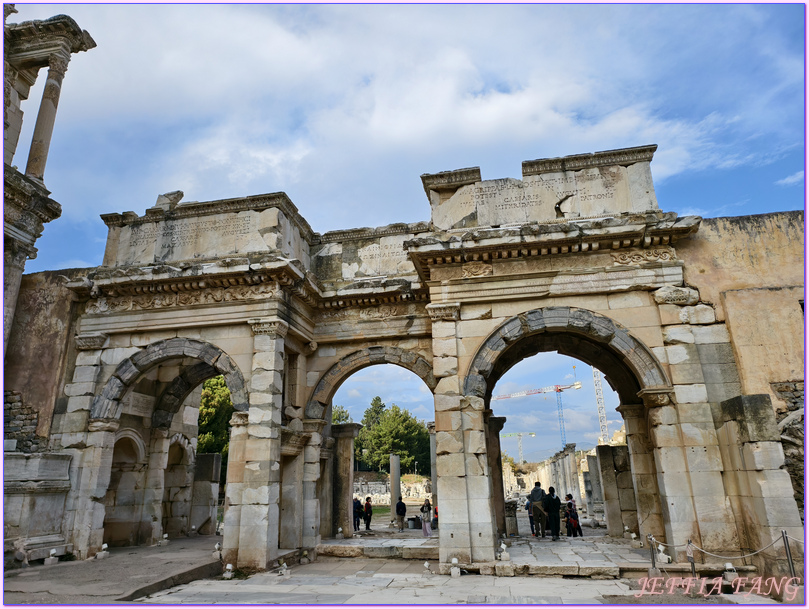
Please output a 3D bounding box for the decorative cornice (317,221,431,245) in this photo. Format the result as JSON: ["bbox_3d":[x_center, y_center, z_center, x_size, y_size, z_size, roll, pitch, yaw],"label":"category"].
[{"bbox_3d":[-1.181,-2.712,21.160,4.650,0.620,0.750,-5,-17,9],"label":"decorative cornice"}]

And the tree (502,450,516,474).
[{"bbox_3d":[16.084,25.533,84.791,4.000,5.200,4.000,-5,-17,9],"label":"tree"}]

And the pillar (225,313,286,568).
[{"bbox_3d":[-4.054,3.685,15.067,1.300,6.600,0.850,-5,-19,10],"label":"pillar"}]

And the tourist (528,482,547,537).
[{"bbox_3d":[4.552,6.998,18.351,0.580,1.760,0.360,-5,-17,10],"label":"tourist"}]

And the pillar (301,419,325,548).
[{"bbox_3d":[-3.179,6.184,18.868,0.660,4.189,0.620,-5,-17,9],"label":"pillar"}]

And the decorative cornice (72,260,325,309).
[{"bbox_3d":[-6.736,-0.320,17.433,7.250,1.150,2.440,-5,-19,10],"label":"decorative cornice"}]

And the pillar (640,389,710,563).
[{"bbox_3d":[6.297,3.999,12.827,0.750,3.860,0.750,-5,-19,10],"label":"pillar"}]

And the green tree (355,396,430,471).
[{"bbox_3d":[-2.048,21.142,86.071,11.000,12.000,10.000,-5,-18,10],"label":"green tree"}]

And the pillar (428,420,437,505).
[{"bbox_3d":[1.800,9.375,30.054,0.750,5.493,0.750,-5,-17,9],"label":"pillar"}]

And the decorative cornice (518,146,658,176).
[{"bbox_3d":[5.366,-4.029,15.725,3.710,0.460,0.800,-5,-19,10],"label":"decorative cornice"}]

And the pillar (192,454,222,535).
[{"bbox_3d":[-7.859,7.485,21.375,0.845,3.000,0.550,-5,-17,9],"label":"pillar"}]

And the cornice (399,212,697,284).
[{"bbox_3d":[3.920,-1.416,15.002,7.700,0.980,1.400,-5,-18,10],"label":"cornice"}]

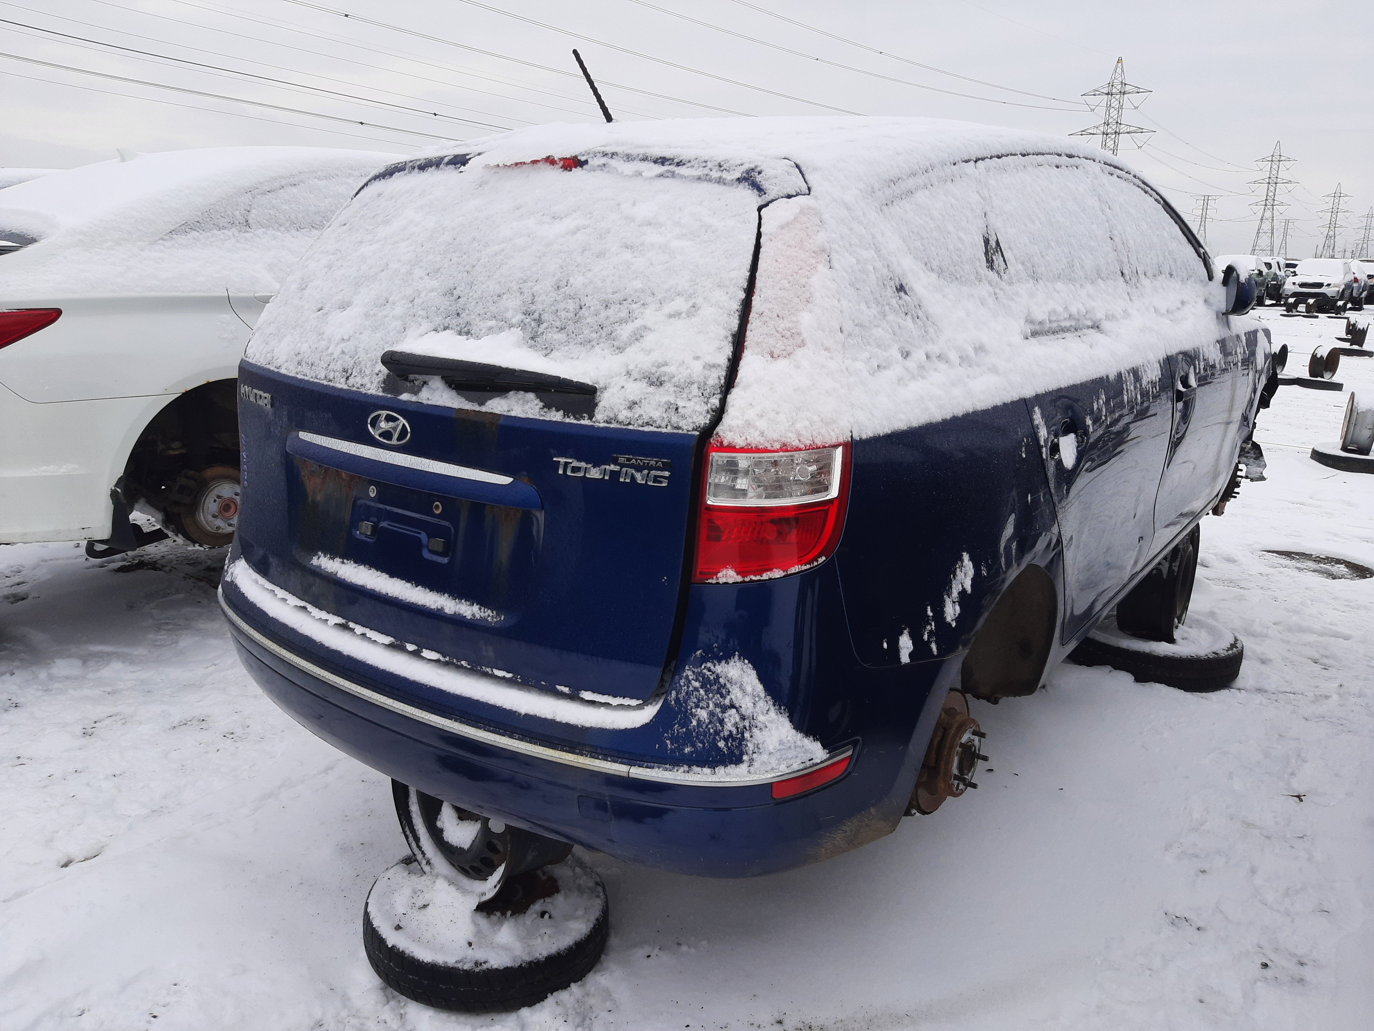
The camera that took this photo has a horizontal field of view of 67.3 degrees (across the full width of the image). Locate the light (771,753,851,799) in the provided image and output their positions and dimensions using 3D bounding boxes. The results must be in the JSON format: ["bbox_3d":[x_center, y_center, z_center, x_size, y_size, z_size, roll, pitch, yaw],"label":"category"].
[{"bbox_3d":[0.195,0.397,1.585,0.170,0.034,0.032,-11,20,-36],"label":"light"}]

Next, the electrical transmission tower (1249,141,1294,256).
[{"bbox_3d":[204.397,-108.595,362.959,16.300,43.500,7.200,11,17,35],"label":"electrical transmission tower"}]

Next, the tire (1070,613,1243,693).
[{"bbox_3d":[1.697,0.486,3.799,0.608,0.170,0.608,1,14,0],"label":"tire"}]

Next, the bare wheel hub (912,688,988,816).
[{"bbox_3d":[0.535,0.478,2.077,0.125,0.280,0.280,12,19,35],"label":"bare wheel hub"}]

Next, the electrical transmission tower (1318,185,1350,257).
[{"bbox_3d":[332.801,-148.898,532.455,16.300,43.500,7.200,11,17,35],"label":"electrical transmission tower"}]

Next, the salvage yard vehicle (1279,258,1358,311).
[{"bbox_3d":[23.426,-8.577,38.152,1.790,1.650,4.600,12,18,37],"label":"salvage yard vehicle"}]

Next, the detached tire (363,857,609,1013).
[{"bbox_3d":[-0.452,0.924,2.360,0.540,0.140,0.540,1,14,0],"label":"detached tire"}]

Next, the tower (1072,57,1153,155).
[{"bbox_3d":[86.865,-71.963,212.716,16.300,41.600,7.200,11,17,35],"label":"tower"}]

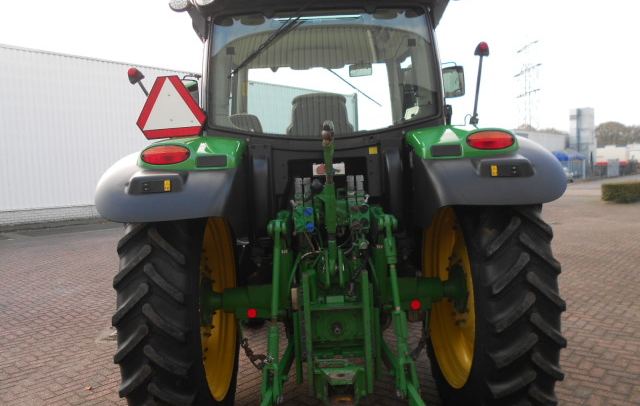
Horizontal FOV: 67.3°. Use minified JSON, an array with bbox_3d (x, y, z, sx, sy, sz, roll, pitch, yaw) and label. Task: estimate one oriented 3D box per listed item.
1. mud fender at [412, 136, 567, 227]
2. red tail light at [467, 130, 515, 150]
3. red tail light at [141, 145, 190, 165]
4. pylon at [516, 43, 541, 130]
[{"bbox_3d":[0.867,-0.186,2.777,0.695,0.480,0.780,-2,4,-1],"label":"mud fender"},{"bbox_3d":[0.944,-0.351,2.660,0.260,0.102,0.065,-2,4,-1],"label":"red tail light"},{"bbox_3d":[-0.844,-0.261,2.630,0.260,0.102,0.065,-2,4,-1],"label":"red tail light"},{"bbox_3d":[69.399,-33.618,160.000,5.500,41.000,17.000,-3,4,-4],"label":"pylon"}]

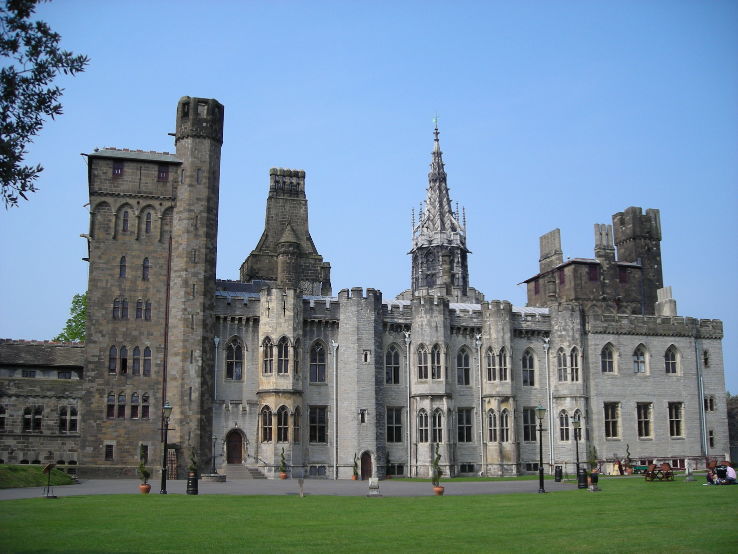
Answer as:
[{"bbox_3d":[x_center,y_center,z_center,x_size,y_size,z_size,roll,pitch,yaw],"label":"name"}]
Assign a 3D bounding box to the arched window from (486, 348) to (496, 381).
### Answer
[{"bbox_3d":[8.756,6.203,57.566,0.734,2.441,0.250,-5,-12,25],"label":"arched window"}]

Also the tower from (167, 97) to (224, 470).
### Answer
[{"bbox_3d":[-12.632,0.120,59.004,3.350,28.017,3.350,4,-11,-18],"label":"tower"}]

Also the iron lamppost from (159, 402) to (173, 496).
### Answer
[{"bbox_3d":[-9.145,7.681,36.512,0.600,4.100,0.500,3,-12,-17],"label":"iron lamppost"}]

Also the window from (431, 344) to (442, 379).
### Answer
[{"bbox_3d":[5.045,6.374,60.758,0.934,2.616,0.300,4,-11,-18],"label":"window"}]

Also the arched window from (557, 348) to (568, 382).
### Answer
[{"bbox_3d":[15.436,7.013,64.568,0.954,2.773,0.300,-5,-12,26],"label":"arched window"}]

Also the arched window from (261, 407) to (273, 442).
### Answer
[{"bbox_3d":[-6.916,9.984,54.948,0.861,2.435,0.300,-5,-11,23],"label":"arched window"}]

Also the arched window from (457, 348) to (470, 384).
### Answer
[{"bbox_3d":[6.731,6.371,57.805,1.062,2.739,0.250,4,-12,-19],"label":"arched window"}]

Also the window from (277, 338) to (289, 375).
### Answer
[{"bbox_3d":[-5.912,5.414,55.710,0.851,2.574,0.300,4,-11,-21],"label":"window"}]

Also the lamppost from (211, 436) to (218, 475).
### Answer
[{"bbox_3d":[-10.340,11.874,54.238,0.500,2.616,0.500,4,-11,-18],"label":"lamppost"}]

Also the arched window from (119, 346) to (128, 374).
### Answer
[{"bbox_3d":[-16.735,5.698,55.299,0.555,1.972,0.300,3,-11,-15],"label":"arched window"}]

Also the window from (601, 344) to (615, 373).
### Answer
[{"bbox_3d":[18.200,6.231,61.905,1.216,2.217,0.250,4,-12,-19],"label":"window"}]

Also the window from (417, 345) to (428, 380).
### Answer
[{"bbox_3d":[3.879,6.066,57.814,0.881,2.634,0.300,-6,-13,27],"label":"window"}]

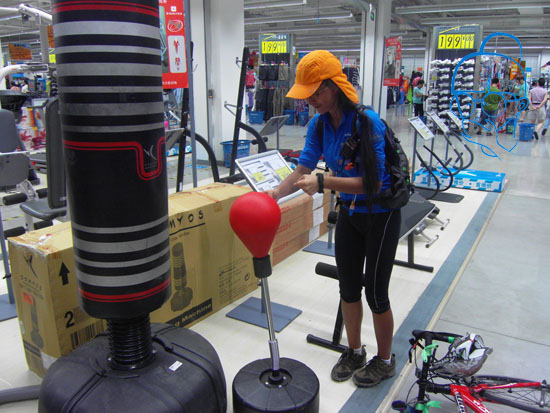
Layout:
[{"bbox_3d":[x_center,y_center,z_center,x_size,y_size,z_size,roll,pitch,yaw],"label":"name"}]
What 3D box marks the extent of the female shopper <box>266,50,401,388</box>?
[{"bbox_3d":[0.350,0.116,2.149,0.580,1.630,0.540,-8,17,-26],"label":"female shopper"}]

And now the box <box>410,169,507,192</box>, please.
[{"bbox_3d":[2.798,-0.415,6.775,1.199,0.164,0.648,8,17,28],"label":"box"}]

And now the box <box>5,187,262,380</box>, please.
[{"bbox_3d":[-0.734,0.391,2.806,0.386,0.763,1.514,11,19,35],"label":"box"}]

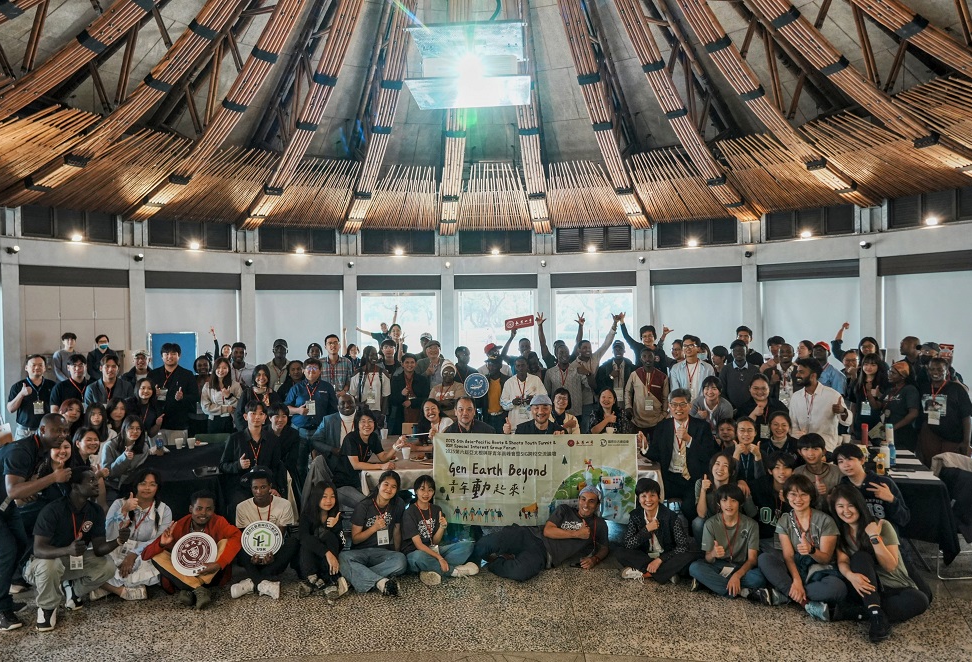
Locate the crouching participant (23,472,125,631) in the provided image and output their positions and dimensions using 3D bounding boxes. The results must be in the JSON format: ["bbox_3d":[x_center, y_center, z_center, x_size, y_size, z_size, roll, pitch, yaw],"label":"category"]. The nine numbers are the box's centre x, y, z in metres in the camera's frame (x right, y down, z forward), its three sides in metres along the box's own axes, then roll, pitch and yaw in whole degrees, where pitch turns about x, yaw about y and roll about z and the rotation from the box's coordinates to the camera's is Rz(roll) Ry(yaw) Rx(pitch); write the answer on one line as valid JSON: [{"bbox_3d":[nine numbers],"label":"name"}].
[{"bbox_3d":[-2.869,1.459,4.660,0.640,1.000,0.750,-1,1,-25],"label":"crouching participant"}]

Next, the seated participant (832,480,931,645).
[{"bbox_3d":[2.675,1.520,4.580,0.650,0.900,0.720,0,1,23],"label":"seated participant"}]

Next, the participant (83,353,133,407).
[{"bbox_3d":[-3.755,1.075,6.600,0.540,1.710,0.340,-1,1,-24],"label":"participant"}]

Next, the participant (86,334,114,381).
[{"bbox_3d":[-5.657,0.946,9.800,0.480,1.774,0.330,-1,1,-25],"label":"participant"}]

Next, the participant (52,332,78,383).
[{"bbox_3d":[-5.398,0.994,8.600,0.500,1.830,0.330,-1,1,-30],"label":"participant"}]

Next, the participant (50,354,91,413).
[{"bbox_3d":[-4.237,1.060,6.800,0.480,1.634,0.340,-1,1,-31],"label":"participant"}]

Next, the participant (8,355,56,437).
[{"bbox_3d":[-4.602,1.062,6.750,0.520,1.637,0.380,-1,1,-35],"label":"participant"}]

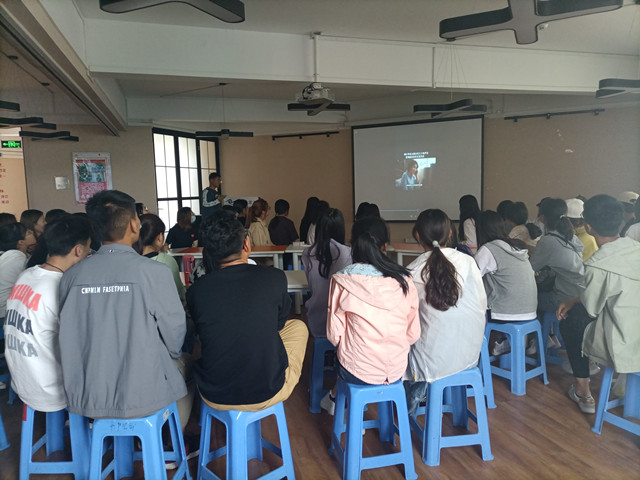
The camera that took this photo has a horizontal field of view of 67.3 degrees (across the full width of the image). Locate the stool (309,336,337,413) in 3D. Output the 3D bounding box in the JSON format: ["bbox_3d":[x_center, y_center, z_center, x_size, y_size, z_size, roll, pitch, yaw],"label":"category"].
[{"bbox_3d":[0.107,0.859,3.260,0.365,0.465,0.365,-2,5,-1],"label":"stool"}]

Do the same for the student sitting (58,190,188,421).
[{"bbox_3d":[-0.880,0.474,2.440,0.590,1.420,0.800,-1,6,0],"label":"student sitting"}]

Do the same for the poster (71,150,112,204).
[{"bbox_3d":[-3.310,-0.890,7.000,0.540,0.760,0.020,-3,6,-15],"label":"poster"}]

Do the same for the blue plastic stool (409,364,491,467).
[{"bbox_3d":[0.694,0.895,2.620,0.365,0.465,0.365,-2,5,-5],"label":"blue plastic stool"}]

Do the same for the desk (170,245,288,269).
[{"bbox_3d":[-1.167,0.504,6.172,1.420,0.750,0.650,-2,5,-3],"label":"desk"}]

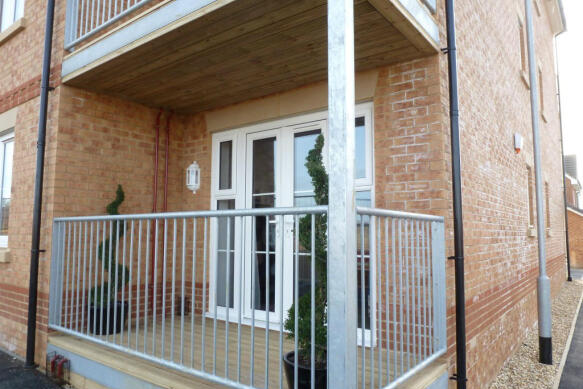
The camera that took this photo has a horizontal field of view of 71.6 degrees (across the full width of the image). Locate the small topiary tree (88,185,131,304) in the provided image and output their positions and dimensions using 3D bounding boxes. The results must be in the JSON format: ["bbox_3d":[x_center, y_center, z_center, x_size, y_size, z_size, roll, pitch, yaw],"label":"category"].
[{"bbox_3d":[-1.828,0.516,4.104,0.360,1.250,0.360,-4,-7,37],"label":"small topiary tree"}]

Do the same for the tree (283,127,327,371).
[{"bbox_3d":[0.156,0.313,2.393,0.380,1.360,0.380,0,-5,0],"label":"tree"}]

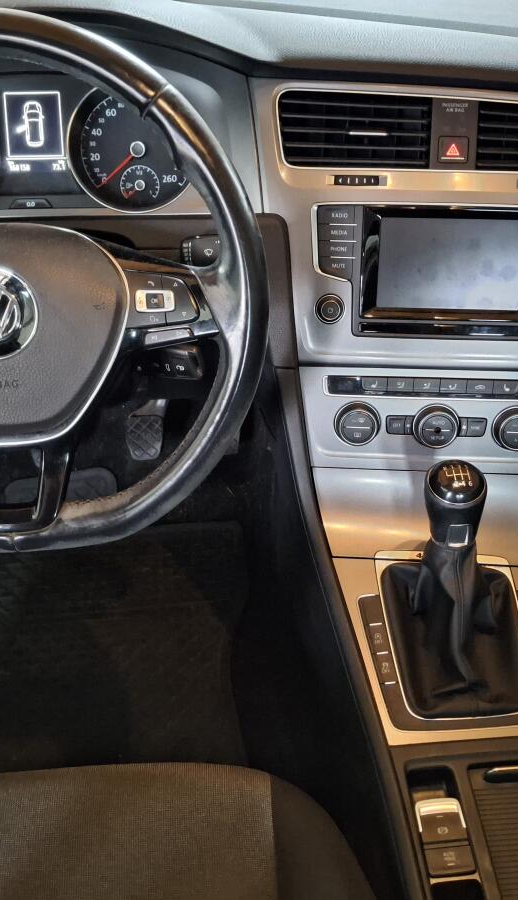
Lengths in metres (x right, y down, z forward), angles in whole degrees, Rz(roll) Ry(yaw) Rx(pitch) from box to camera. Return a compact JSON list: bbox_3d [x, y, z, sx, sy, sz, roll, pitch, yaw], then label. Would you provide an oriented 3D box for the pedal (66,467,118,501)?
[{"bbox_3d":[-0.247,0.055,1.270,0.080,0.065,0.030,-1,16,0],"label":"pedal"}]

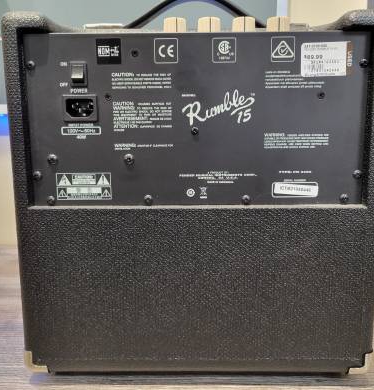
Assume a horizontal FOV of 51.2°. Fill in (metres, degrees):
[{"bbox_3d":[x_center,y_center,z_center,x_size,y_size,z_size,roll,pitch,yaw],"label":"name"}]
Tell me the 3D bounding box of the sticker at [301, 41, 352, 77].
[{"bbox_3d":[0.123,-0.120,0.346,0.045,0.030,0.001,0,8,0],"label":"sticker"}]

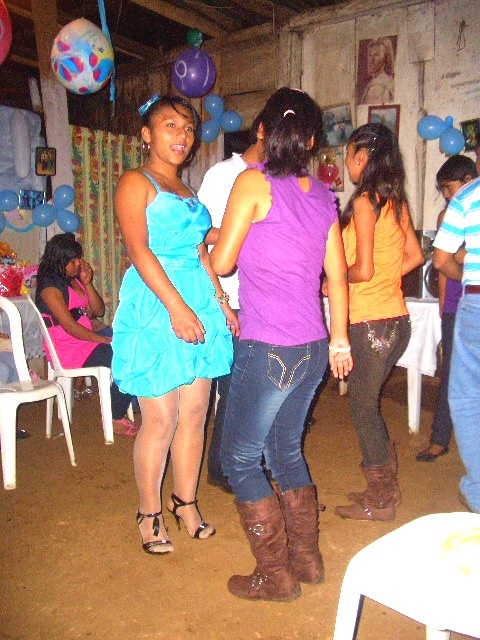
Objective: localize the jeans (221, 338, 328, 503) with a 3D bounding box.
[{"bbox_3d":[0.108,0.303,2.030,0.350,0.550,0.310,-9,12,-37],"label":"jeans"}]

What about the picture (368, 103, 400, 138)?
[{"bbox_3d":[0.910,-1.225,4.114,0.205,0.260,0.020,7,12,27],"label":"picture"}]

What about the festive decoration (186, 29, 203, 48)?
[{"bbox_3d":[-0.250,-1.544,3.550,0.090,0.110,0.090,-2,9,0],"label":"festive decoration"}]

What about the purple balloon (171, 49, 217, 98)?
[{"bbox_3d":[-0.252,-1.333,3.500,0.250,0.270,0.250,-2,9,0],"label":"purple balloon"}]

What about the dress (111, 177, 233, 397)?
[{"bbox_3d":[-0.243,-0.124,2.330,0.370,0.780,0.440,6,13,41],"label":"dress"}]

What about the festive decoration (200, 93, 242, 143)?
[{"bbox_3d":[-0.130,-1.424,4.550,0.300,0.350,0.190,3,10,28],"label":"festive decoration"}]

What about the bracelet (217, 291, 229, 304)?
[{"bbox_3d":[-0.068,-0.084,2.420,0.060,0.020,0.060,-23,3,-32],"label":"bracelet"}]

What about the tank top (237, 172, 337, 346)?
[{"bbox_3d":[0.142,-0.190,1.940,0.320,0.540,0.220,-7,10,-30],"label":"tank top"}]

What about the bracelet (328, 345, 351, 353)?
[{"bbox_3d":[0.309,0.088,2.010,0.064,0.018,0.052,-4,9,-15],"label":"bracelet"}]

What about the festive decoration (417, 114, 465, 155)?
[{"bbox_3d":[1.239,-1.147,4.000,0.300,0.250,0.150,2,10,25],"label":"festive decoration"}]

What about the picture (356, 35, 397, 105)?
[{"bbox_3d":[0.863,-1.570,4.080,0.243,0.390,0.010,6,12,28],"label":"picture"}]

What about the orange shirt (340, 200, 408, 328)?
[{"bbox_3d":[0.519,-0.217,2.480,0.250,0.500,0.340,3,11,28],"label":"orange shirt"}]

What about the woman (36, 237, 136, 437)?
[{"bbox_3d":[-0.858,0.072,3.626,0.620,1.170,0.440,1,10,20],"label":"woman"}]

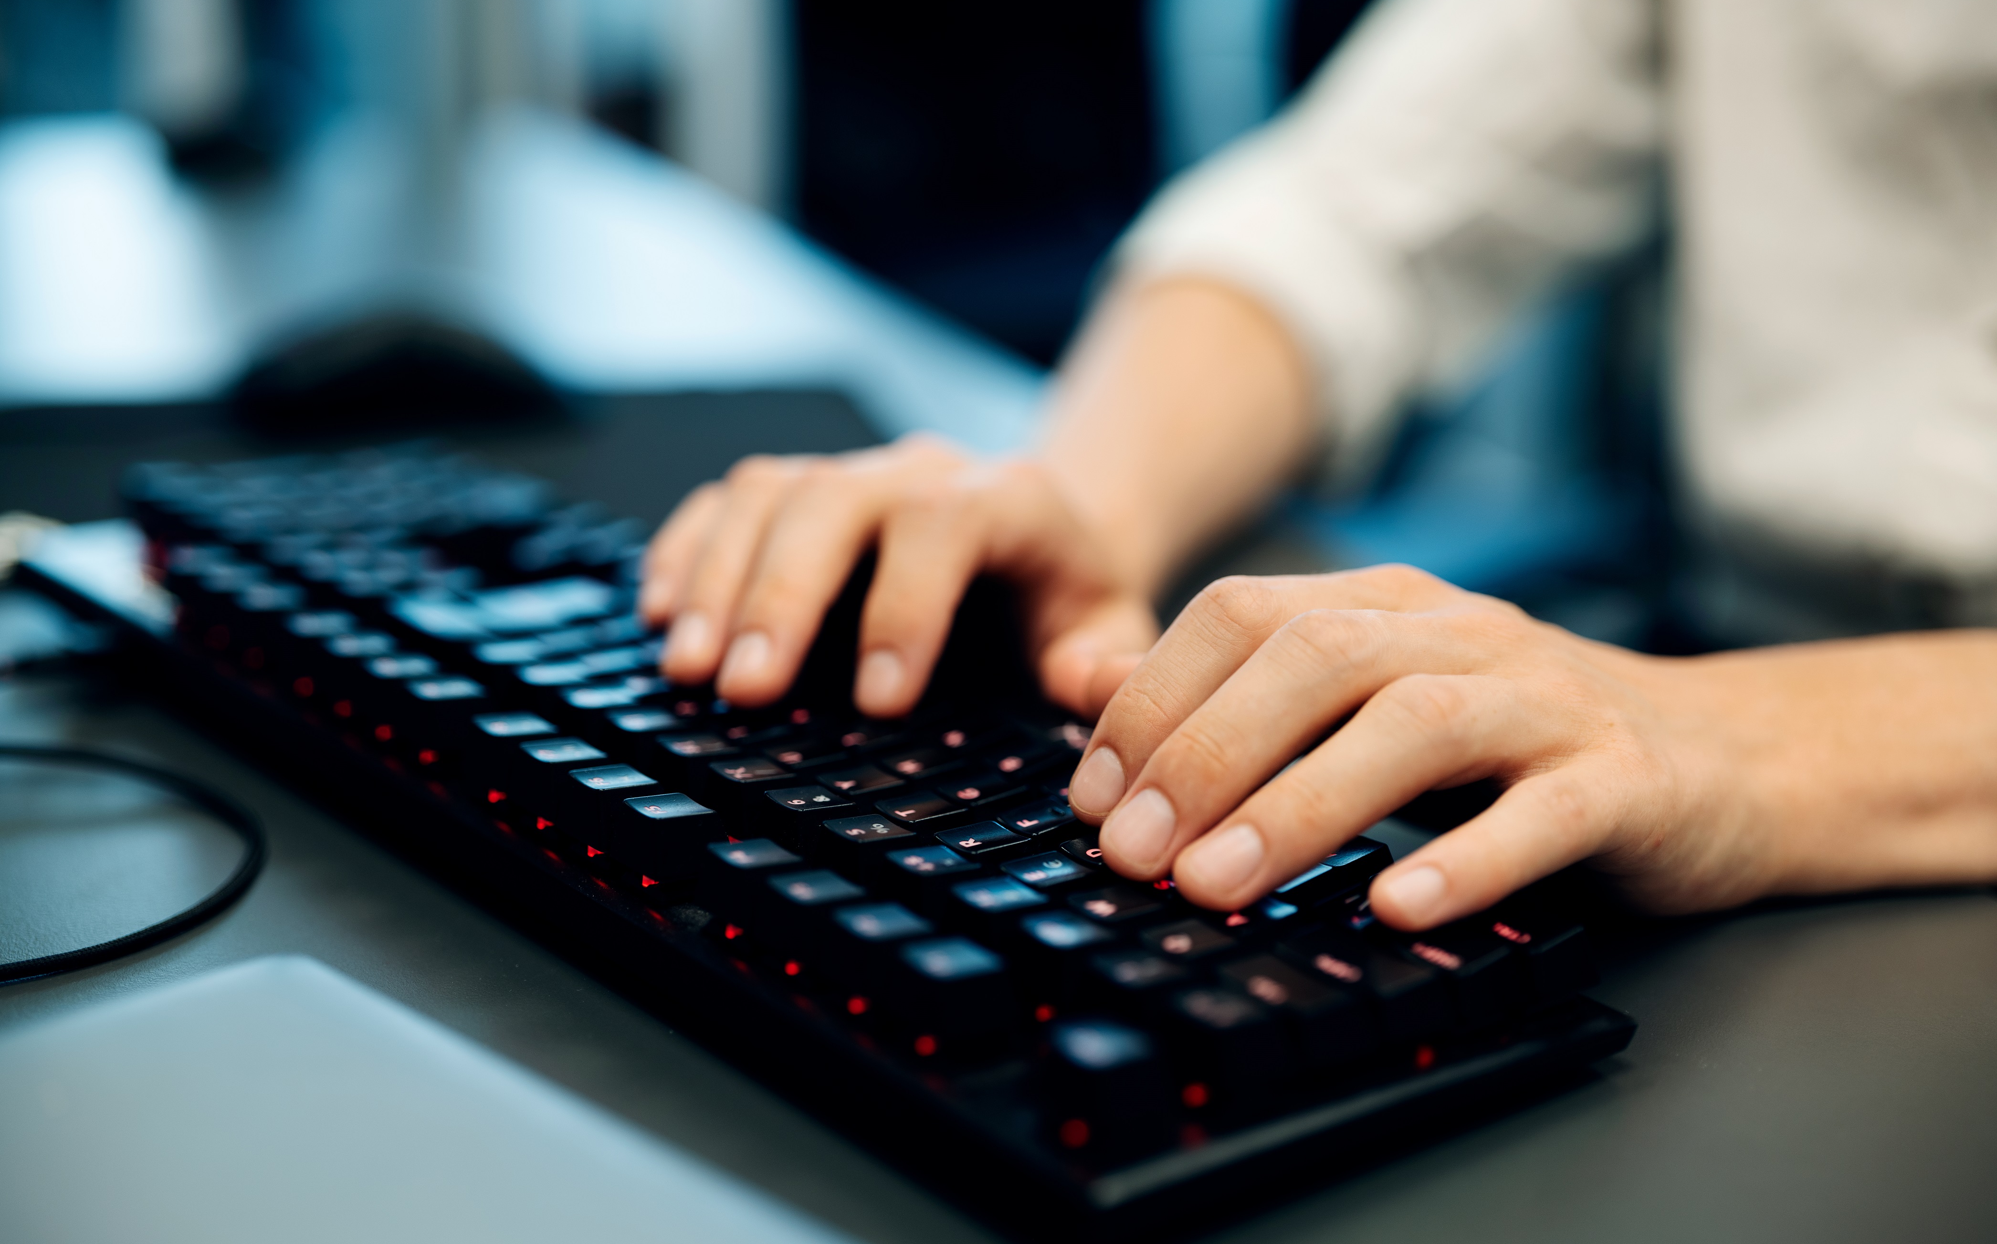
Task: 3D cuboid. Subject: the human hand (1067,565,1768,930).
[{"bbox_3d":[0.087,0.023,0.544,0.155,0.070,0.094,-1,24,-34],"label":"human hand"}]

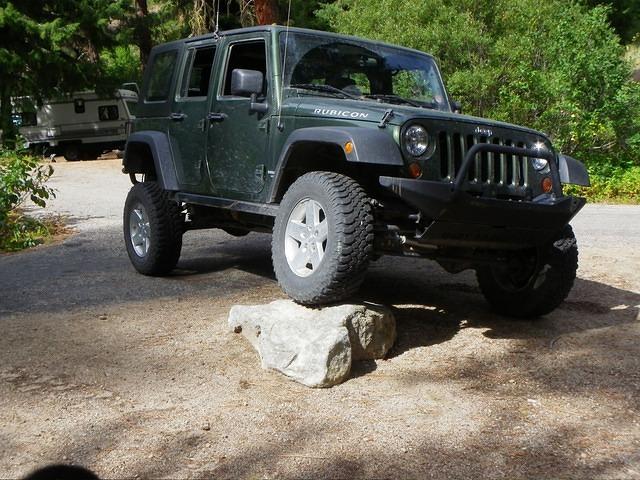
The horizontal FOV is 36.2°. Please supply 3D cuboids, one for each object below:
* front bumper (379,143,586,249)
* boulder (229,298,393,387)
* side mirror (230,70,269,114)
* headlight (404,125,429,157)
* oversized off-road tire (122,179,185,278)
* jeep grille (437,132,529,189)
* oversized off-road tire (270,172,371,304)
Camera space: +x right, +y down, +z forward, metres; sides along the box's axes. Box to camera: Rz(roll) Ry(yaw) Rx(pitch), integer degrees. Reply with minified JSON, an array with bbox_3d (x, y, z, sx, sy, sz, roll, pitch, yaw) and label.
[{"bbox_3d":[1.038,-0.247,5.621,1.540,0.620,0.380,4,3,-29],"label":"front bumper"},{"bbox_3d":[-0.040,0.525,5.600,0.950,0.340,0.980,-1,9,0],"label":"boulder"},{"bbox_3d":[-0.454,-0.981,6.486,0.240,0.270,0.160,4,3,-29],"label":"side mirror"},{"bbox_3d":[0.530,-0.559,5.525,0.180,0.180,0.100,4,-3,-29],"label":"headlight"},{"bbox_3d":[-1.434,-0.092,8.374,0.260,0.800,0.800,-7,10,-29],"label":"oversized off-road tire"},{"bbox_3d":[0.954,-0.468,5.794,0.680,0.280,0.080,4,-3,-29],"label":"jeep grille"},{"bbox_3d":[0.007,-0.005,5.801,0.260,0.800,0.800,6,4,-31],"label":"oversized off-road tire"}]

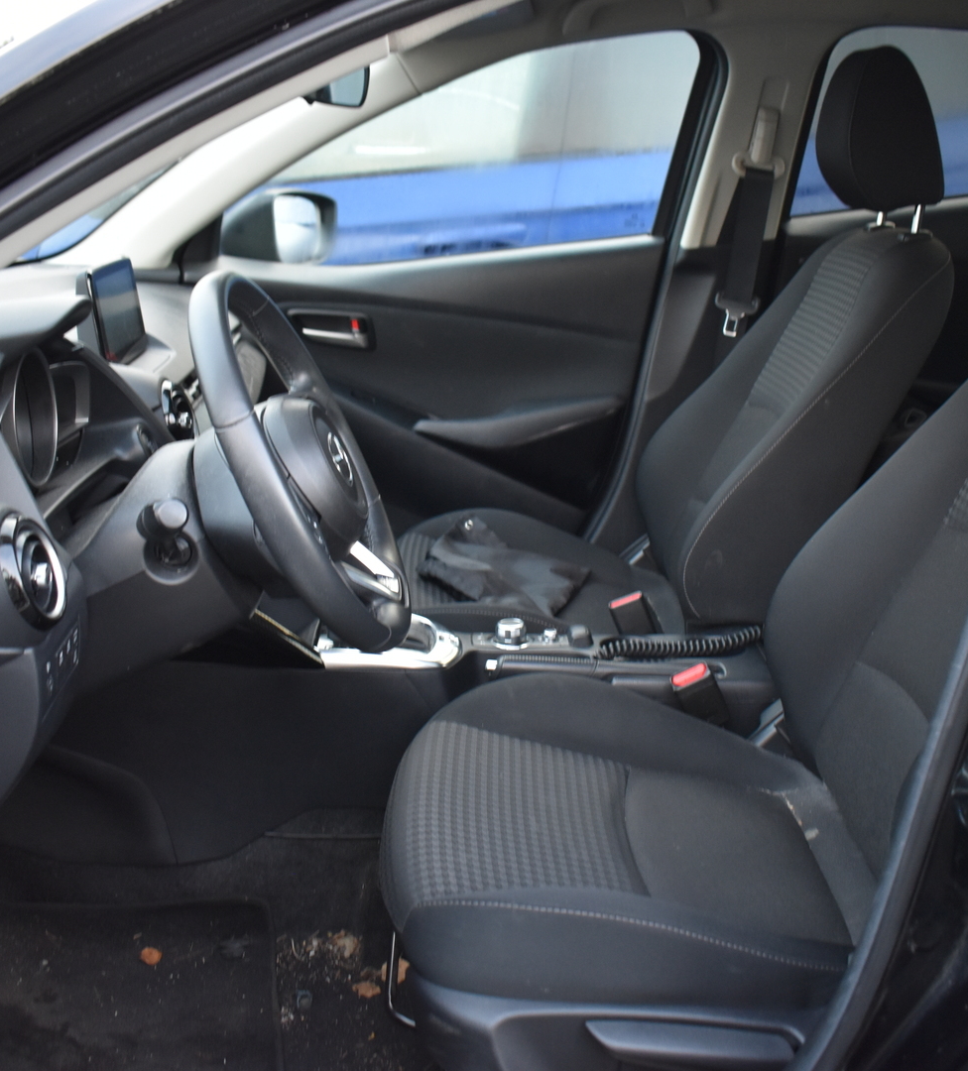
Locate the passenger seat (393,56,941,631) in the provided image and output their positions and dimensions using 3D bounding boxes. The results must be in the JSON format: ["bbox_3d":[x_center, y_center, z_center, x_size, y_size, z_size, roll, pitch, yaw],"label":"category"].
[{"bbox_3d":[0.240,-0.215,1.794,0.780,0.950,0.520,0,19,0],"label":"passenger seat"}]

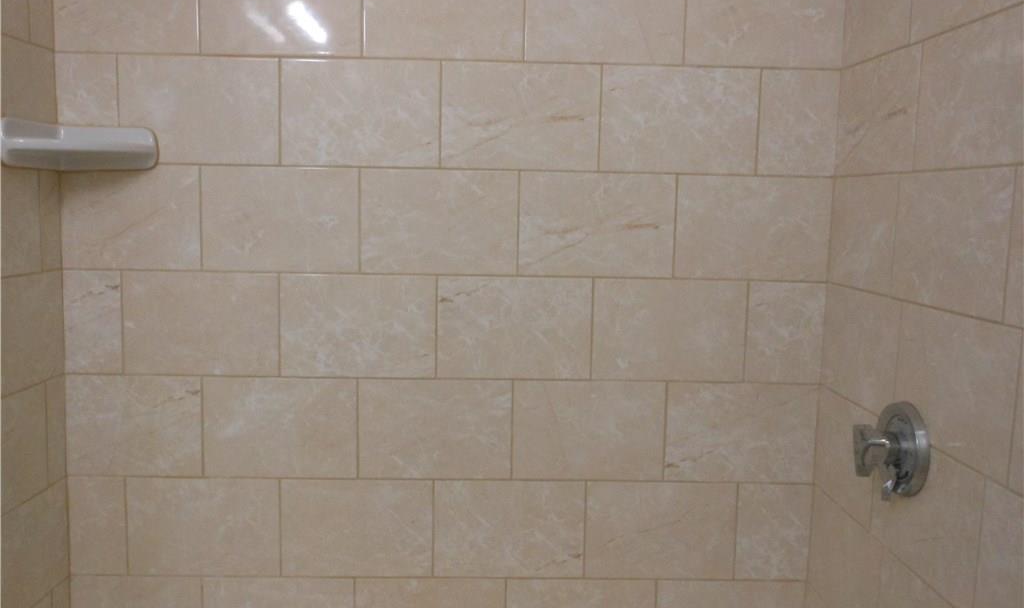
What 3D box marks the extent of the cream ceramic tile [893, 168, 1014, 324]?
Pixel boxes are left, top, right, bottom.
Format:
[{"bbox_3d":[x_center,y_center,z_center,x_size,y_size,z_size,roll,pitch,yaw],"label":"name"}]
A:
[{"bbox_3d":[0.633,-0.094,1.200,0.010,0.200,0.303,1,7,-1],"label":"cream ceramic tile"}]

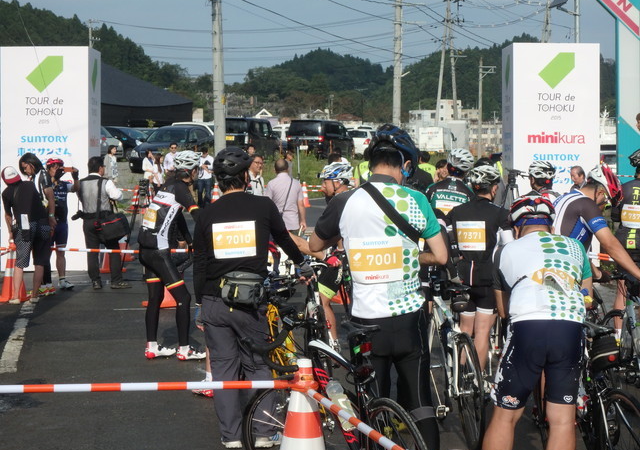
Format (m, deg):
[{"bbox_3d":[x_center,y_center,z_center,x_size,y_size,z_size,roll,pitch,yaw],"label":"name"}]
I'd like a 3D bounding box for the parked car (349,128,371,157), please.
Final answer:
[{"bbox_3d":[2.637,-4.288,65.000,1.700,1.520,4.100,1,4,19],"label":"parked car"}]

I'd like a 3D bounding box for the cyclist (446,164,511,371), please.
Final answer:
[{"bbox_3d":[1.190,0.370,9.148,0.500,1.630,0.460,2,4,30],"label":"cyclist"}]

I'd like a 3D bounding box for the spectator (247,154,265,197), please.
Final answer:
[{"bbox_3d":[-0.812,-0.059,15.649,0.470,1.680,0.330,-2,4,-31],"label":"spectator"}]

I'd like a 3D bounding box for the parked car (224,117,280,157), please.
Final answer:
[{"bbox_3d":[-2.832,-3.340,48.000,1.475,1.720,3.400,1,4,17],"label":"parked car"}]

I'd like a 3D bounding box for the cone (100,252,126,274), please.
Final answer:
[{"bbox_3d":[-2.927,0.314,17.382,0.380,0.700,0.380,0,3,0],"label":"cone"}]

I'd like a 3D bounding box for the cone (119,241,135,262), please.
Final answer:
[{"bbox_3d":[-3.080,0.206,19.218,0.380,0.700,0.380,0,3,0],"label":"cone"}]

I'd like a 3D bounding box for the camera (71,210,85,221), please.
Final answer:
[{"bbox_3d":[-3.018,-0.121,15.261,0.170,0.105,0.130,-25,3,-6],"label":"camera"}]

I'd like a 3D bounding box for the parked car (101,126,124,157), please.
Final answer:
[{"bbox_3d":[-9.840,-3.376,49.216,4.200,1.530,1.690,3,4,37],"label":"parked car"}]

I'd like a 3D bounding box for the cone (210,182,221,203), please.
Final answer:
[{"bbox_3d":[-2.921,-0.828,34.221,0.380,0.700,0.380,0,3,0],"label":"cone"}]

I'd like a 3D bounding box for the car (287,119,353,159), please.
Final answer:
[{"bbox_3d":[0.064,-4.119,58.704,1.780,1.860,4.750,1,4,18],"label":"car"}]

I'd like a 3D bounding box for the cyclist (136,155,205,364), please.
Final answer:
[{"bbox_3d":[-1.235,0.244,10.201,0.560,1.730,0.500,-2,4,-33],"label":"cyclist"}]

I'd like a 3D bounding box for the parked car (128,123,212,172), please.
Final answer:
[{"bbox_3d":[-4.761,-2.558,41.500,1.800,1.530,4.700,1,3,13],"label":"parked car"}]

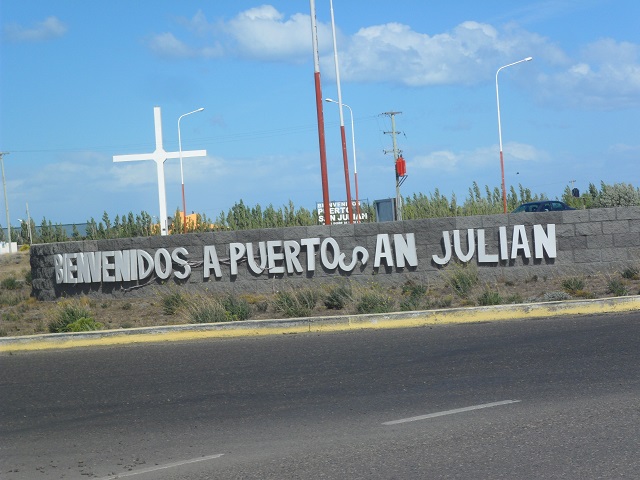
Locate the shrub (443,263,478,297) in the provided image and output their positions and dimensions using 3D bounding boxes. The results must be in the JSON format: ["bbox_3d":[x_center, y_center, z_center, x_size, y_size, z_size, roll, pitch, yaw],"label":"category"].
[{"bbox_3d":[2.041,0.588,29.000,0.512,0.507,0.444,-3,0,0],"label":"shrub"}]

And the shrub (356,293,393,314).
[{"bbox_3d":[0.781,0.894,28.100,0.524,0.300,0.481,-3,0,0],"label":"shrub"}]

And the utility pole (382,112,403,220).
[{"bbox_3d":[5.300,-3.900,138.000,1.450,9.800,1.100,-3,0,0],"label":"utility pole"}]

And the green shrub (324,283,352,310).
[{"bbox_3d":[0.265,0.809,28.600,0.393,0.389,0.361,-3,0,0],"label":"green shrub"}]

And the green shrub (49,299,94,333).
[{"bbox_3d":[-3.460,1.051,27.800,0.628,0.459,0.576,-3,0,0],"label":"green shrub"}]

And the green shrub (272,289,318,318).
[{"bbox_3d":[-0.345,0.894,28.100,0.634,0.409,0.583,-3,0,0],"label":"green shrub"}]

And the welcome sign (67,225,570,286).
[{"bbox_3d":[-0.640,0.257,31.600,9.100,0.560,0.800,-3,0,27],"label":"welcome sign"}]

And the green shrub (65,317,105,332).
[{"bbox_3d":[-3.255,1.168,27.600,0.542,0.214,0.498,-3,0,0],"label":"green shrub"}]

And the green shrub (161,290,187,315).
[{"bbox_3d":[-2.150,0.917,29.300,0.374,0.342,0.343,-3,0,0],"label":"green shrub"}]

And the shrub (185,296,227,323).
[{"bbox_3d":[-1.586,0.971,27.900,0.603,0.352,0.553,-3,0,0],"label":"shrub"}]

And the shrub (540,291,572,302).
[{"bbox_3d":[3.376,0.806,28.500,0.448,0.166,0.411,-3,0,0],"label":"shrub"}]

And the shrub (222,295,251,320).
[{"bbox_3d":[-1.157,0.947,28.000,0.412,0.354,0.379,-3,0,0],"label":"shrub"}]

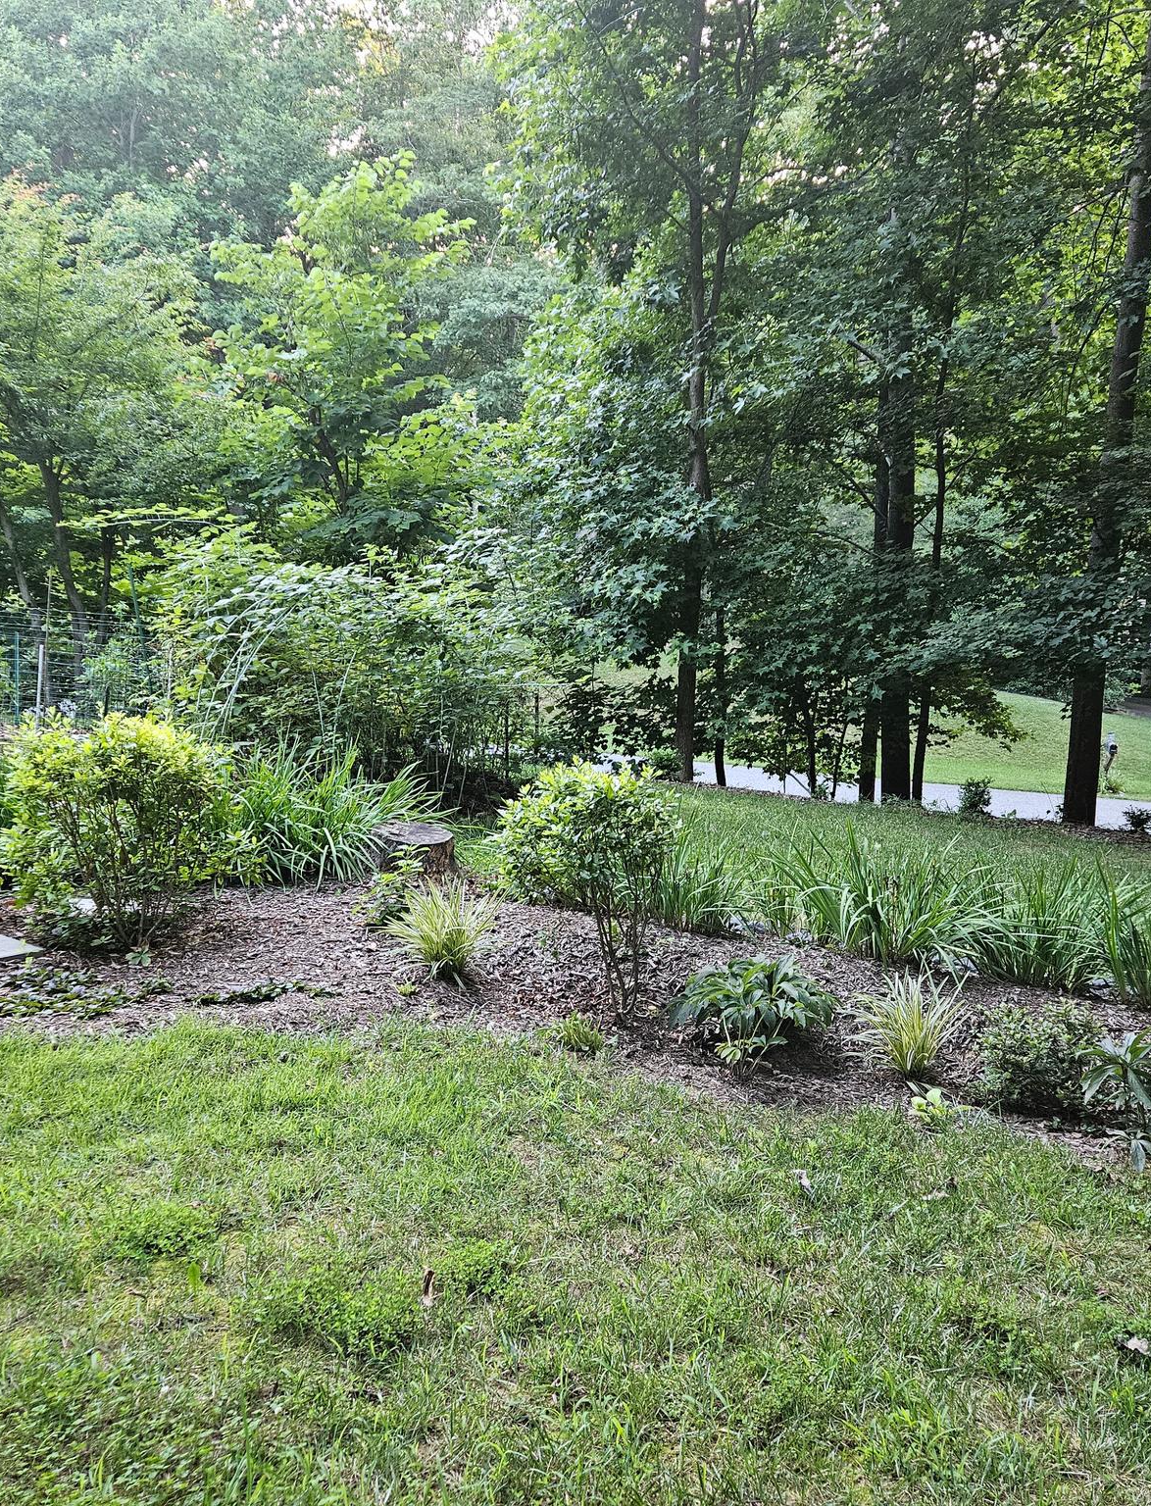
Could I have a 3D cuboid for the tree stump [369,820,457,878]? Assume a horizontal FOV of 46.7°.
[{"bbox_3d":[-0.851,0.495,6.989,0.458,0.205,0.444,-1,10,-7],"label":"tree stump"}]

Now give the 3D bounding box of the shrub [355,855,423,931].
[{"bbox_3d":[-0.813,0.610,5.815,0.291,0.295,0.276,-1,10,-8],"label":"shrub"}]

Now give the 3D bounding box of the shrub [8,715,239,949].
[{"bbox_3d":[-1.874,0.326,5.585,0.912,0.920,0.775,-3,11,-19],"label":"shrub"}]

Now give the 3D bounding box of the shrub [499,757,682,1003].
[{"bbox_3d":[0.035,0.472,4.751,0.646,0.823,0.613,1,10,1],"label":"shrub"}]

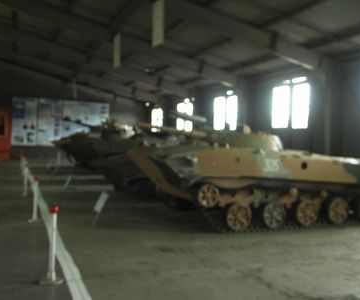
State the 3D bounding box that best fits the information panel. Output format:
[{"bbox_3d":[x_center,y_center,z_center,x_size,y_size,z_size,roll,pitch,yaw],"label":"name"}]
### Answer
[{"bbox_3d":[-8.986,-2.017,32.766,7.220,3.480,0.120,1,1,-22],"label":"information panel"}]

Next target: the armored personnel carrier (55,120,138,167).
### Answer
[{"bbox_3d":[-2.892,-0.049,20.613,6.100,2.400,2.850,1,1,-22],"label":"armored personnel carrier"}]

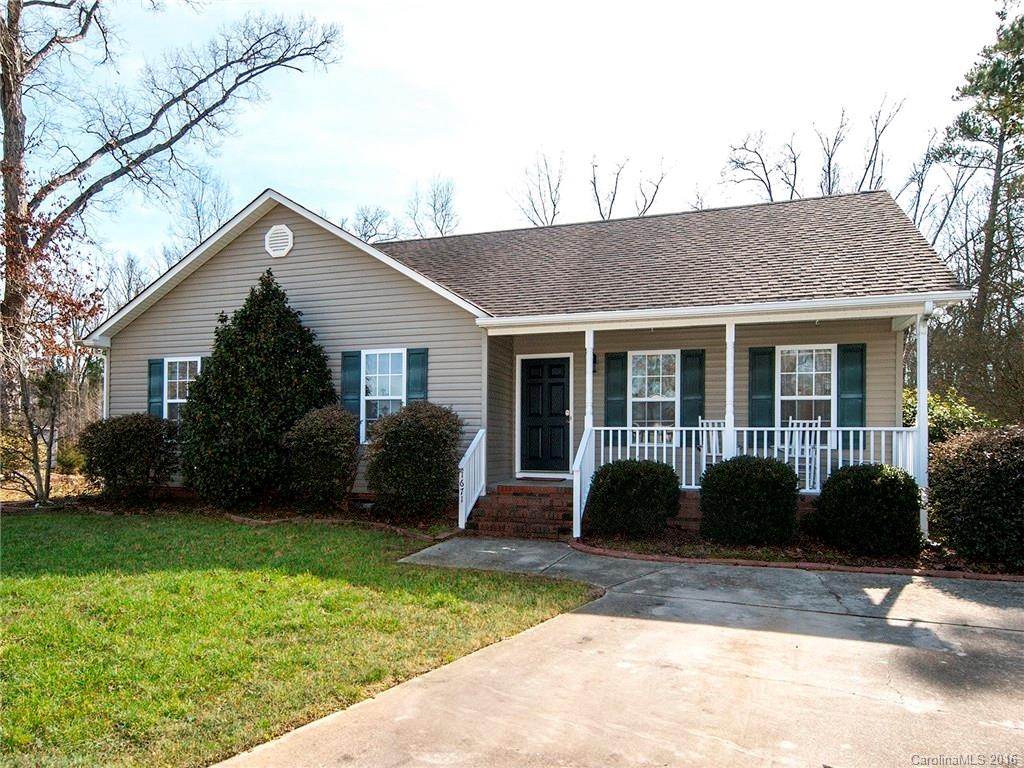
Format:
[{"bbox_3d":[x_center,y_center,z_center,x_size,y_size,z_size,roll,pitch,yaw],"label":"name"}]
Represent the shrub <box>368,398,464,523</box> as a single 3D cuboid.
[{"bbox_3d":[-1.530,1.185,10.263,1.492,1.847,1.492,0,-2,0],"label":"shrub"}]

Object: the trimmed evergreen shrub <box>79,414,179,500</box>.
[{"bbox_3d":[-7.306,1.381,12.443,1.793,1.592,1.524,-1,-2,20],"label":"trimmed evergreen shrub"}]

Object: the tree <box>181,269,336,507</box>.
[{"bbox_3d":[-4.352,0.072,11.269,2.665,4.092,2.265,-1,-2,20],"label":"tree"}]

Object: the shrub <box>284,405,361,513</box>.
[{"bbox_3d":[-3.181,1.237,10.909,1.251,1.718,1.251,-1,-2,20],"label":"shrub"}]

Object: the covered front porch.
[{"bbox_3d":[2.611,0.572,9.805,6.500,3.200,2.250,-1,-2,20],"label":"covered front porch"}]

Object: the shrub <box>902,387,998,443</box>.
[{"bbox_3d":[8.041,1.097,12.242,1.756,2.095,1.756,-1,-2,20],"label":"shrub"}]

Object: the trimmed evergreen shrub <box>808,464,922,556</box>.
[{"bbox_3d":[4.358,1.513,8.075,1.234,1.014,1.234,-1,-2,20],"label":"trimmed evergreen shrub"}]

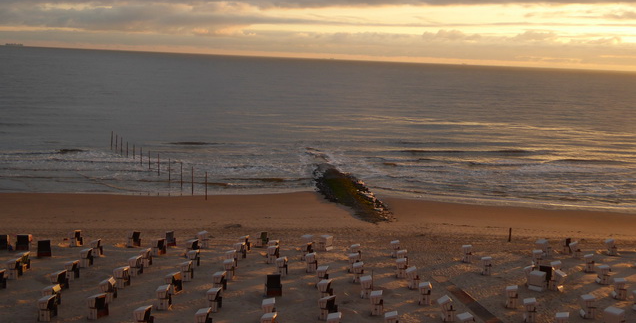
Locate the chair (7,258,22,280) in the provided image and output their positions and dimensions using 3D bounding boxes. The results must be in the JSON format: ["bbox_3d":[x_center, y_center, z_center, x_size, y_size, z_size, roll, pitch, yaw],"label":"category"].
[{"bbox_3d":[-26.780,9.413,71.469,1.000,1.650,1.170,3,7,6],"label":"chair"}]

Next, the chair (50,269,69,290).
[{"bbox_3d":[-21.004,9.726,65.813,0.950,1.600,1.200,5,8,18],"label":"chair"}]

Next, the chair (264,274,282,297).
[{"bbox_3d":[-3.567,10.115,65.939,1.170,1.570,0.920,1,7,-12],"label":"chair"}]

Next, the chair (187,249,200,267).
[{"bbox_3d":[-11.037,8.620,71.782,0.950,1.600,1.200,3,7,4],"label":"chair"}]

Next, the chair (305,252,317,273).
[{"bbox_3d":[-0.568,9.201,73.953,0.930,1.590,1.220,3,7,6],"label":"chair"}]

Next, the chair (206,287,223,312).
[{"bbox_3d":[-7.649,10.424,60.915,0.900,1.570,1.170,4,8,13],"label":"chair"}]

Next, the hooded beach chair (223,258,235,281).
[{"bbox_3d":[-7.687,9.467,70.983,0.900,1.570,1.170,3,7,4],"label":"hooded beach chair"}]

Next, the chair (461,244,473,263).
[{"bbox_3d":[15.157,9.370,81.873,0.920,1.530,1.170,3,7,7],"label":"chair"}]

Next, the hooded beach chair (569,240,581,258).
[{"bbox_3d":[28.275,9.684,88.639,1.054,1.620,1.210,5,8,18],"label":"hooded beach chair"}]

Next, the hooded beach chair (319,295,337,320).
[{"bbox_3d":[0.845,10.850,60.033,0.950,1.570,1.170,7,9,32],"label":"hooded beach chair"}]

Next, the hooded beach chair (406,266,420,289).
[{"bbox_3d":[8.296,10.164,70.391,1.100,1.570,1.170,2,7,-4],"label":"hooded beach chair"}]

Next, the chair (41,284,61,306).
[{"bbox_3d":[-20.144,10.224,61.123,0.950,1.600,1.200,4,7,11],"label":"chair"}]

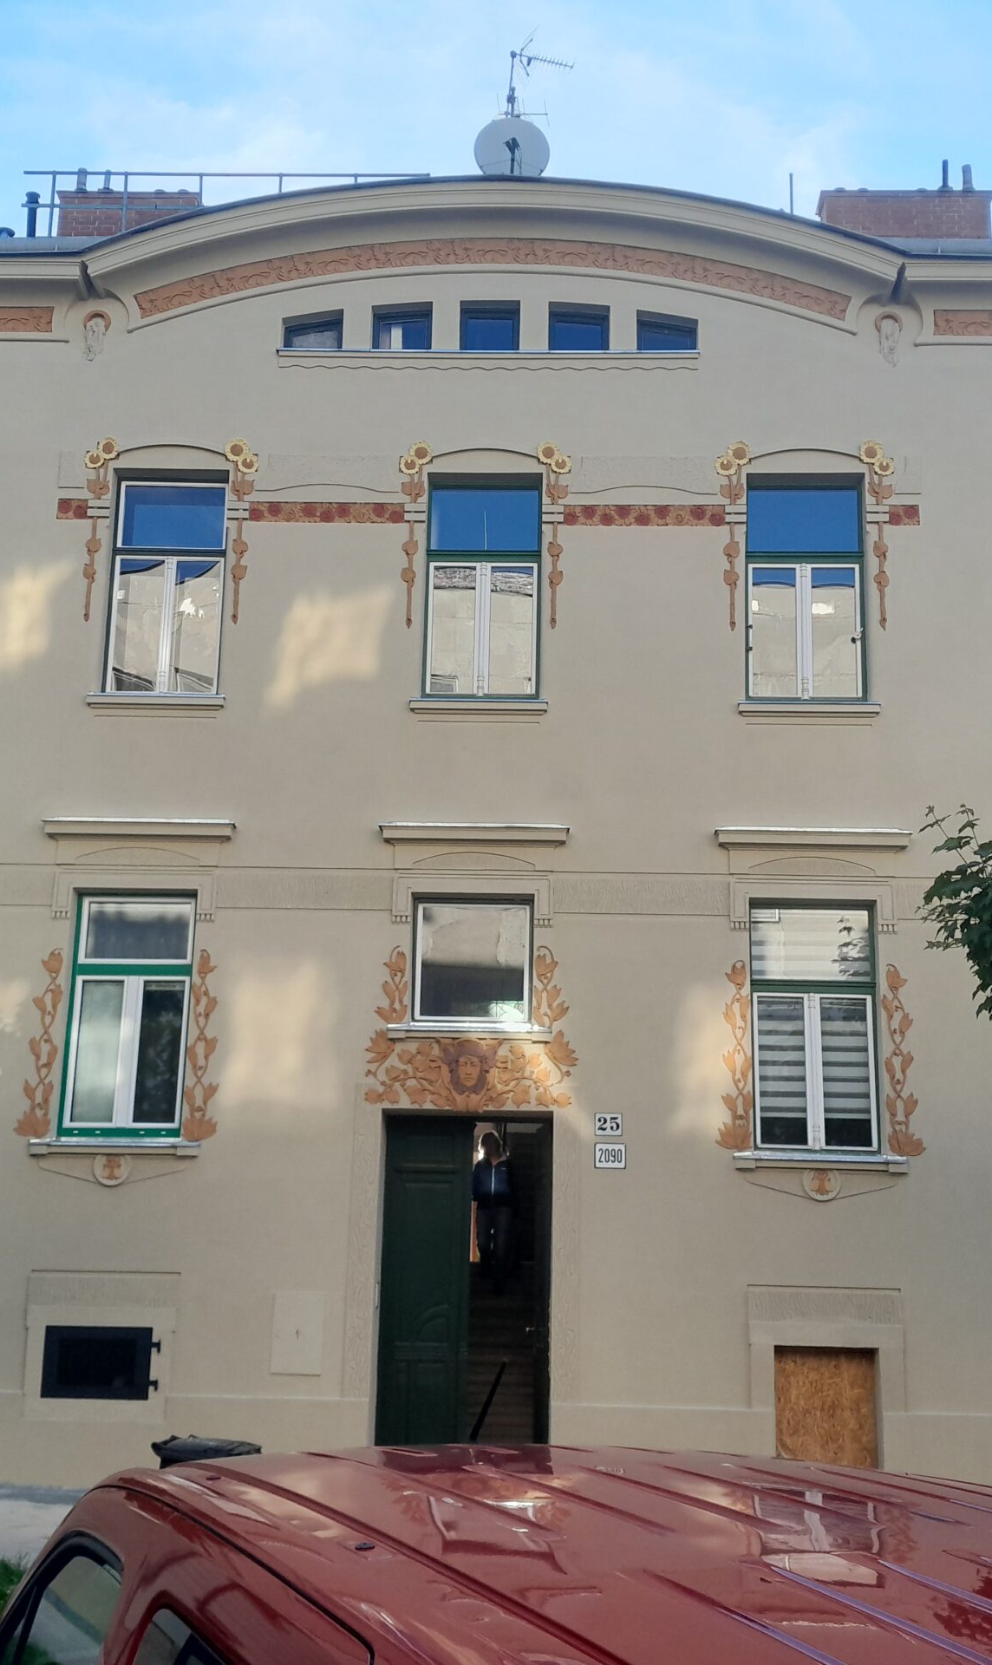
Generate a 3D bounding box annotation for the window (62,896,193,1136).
[{"bbox_3d":[-3.290,1.628,14.973,1.069,2.176,0.130,1,-13,2],"label":"window"}]

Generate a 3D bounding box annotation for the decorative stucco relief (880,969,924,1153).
[{"bbox_3d":[3.324,1.857,13.658,0.353,1.559,0.060,1,-14,2],"label":"decorative stucco relief"}]

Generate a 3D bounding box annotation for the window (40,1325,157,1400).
[{"bbox_3d":[-3.377,4.511,14.166,0.928,0.579,0.100,1,-13,2],"label":"window"}]

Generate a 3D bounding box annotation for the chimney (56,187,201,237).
[{"bbox_3d":[-4.771,-7.761,21.772,1.879,1.100,0.450,1,-14,2],"label":"chimney"}]

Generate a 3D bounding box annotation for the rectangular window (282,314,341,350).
[{"bbox_3d":[-1.701,-4.670,15.572,0.569,0.406,0.120,1,-14,2],"label":"rectangular window"}]

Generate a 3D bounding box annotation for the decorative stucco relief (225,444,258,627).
[{"bbox_3d":[-2.278,-2.710,14.952,0.281,1.746,0.060,1,-14,2],"label":"decorative stucco relief"}]

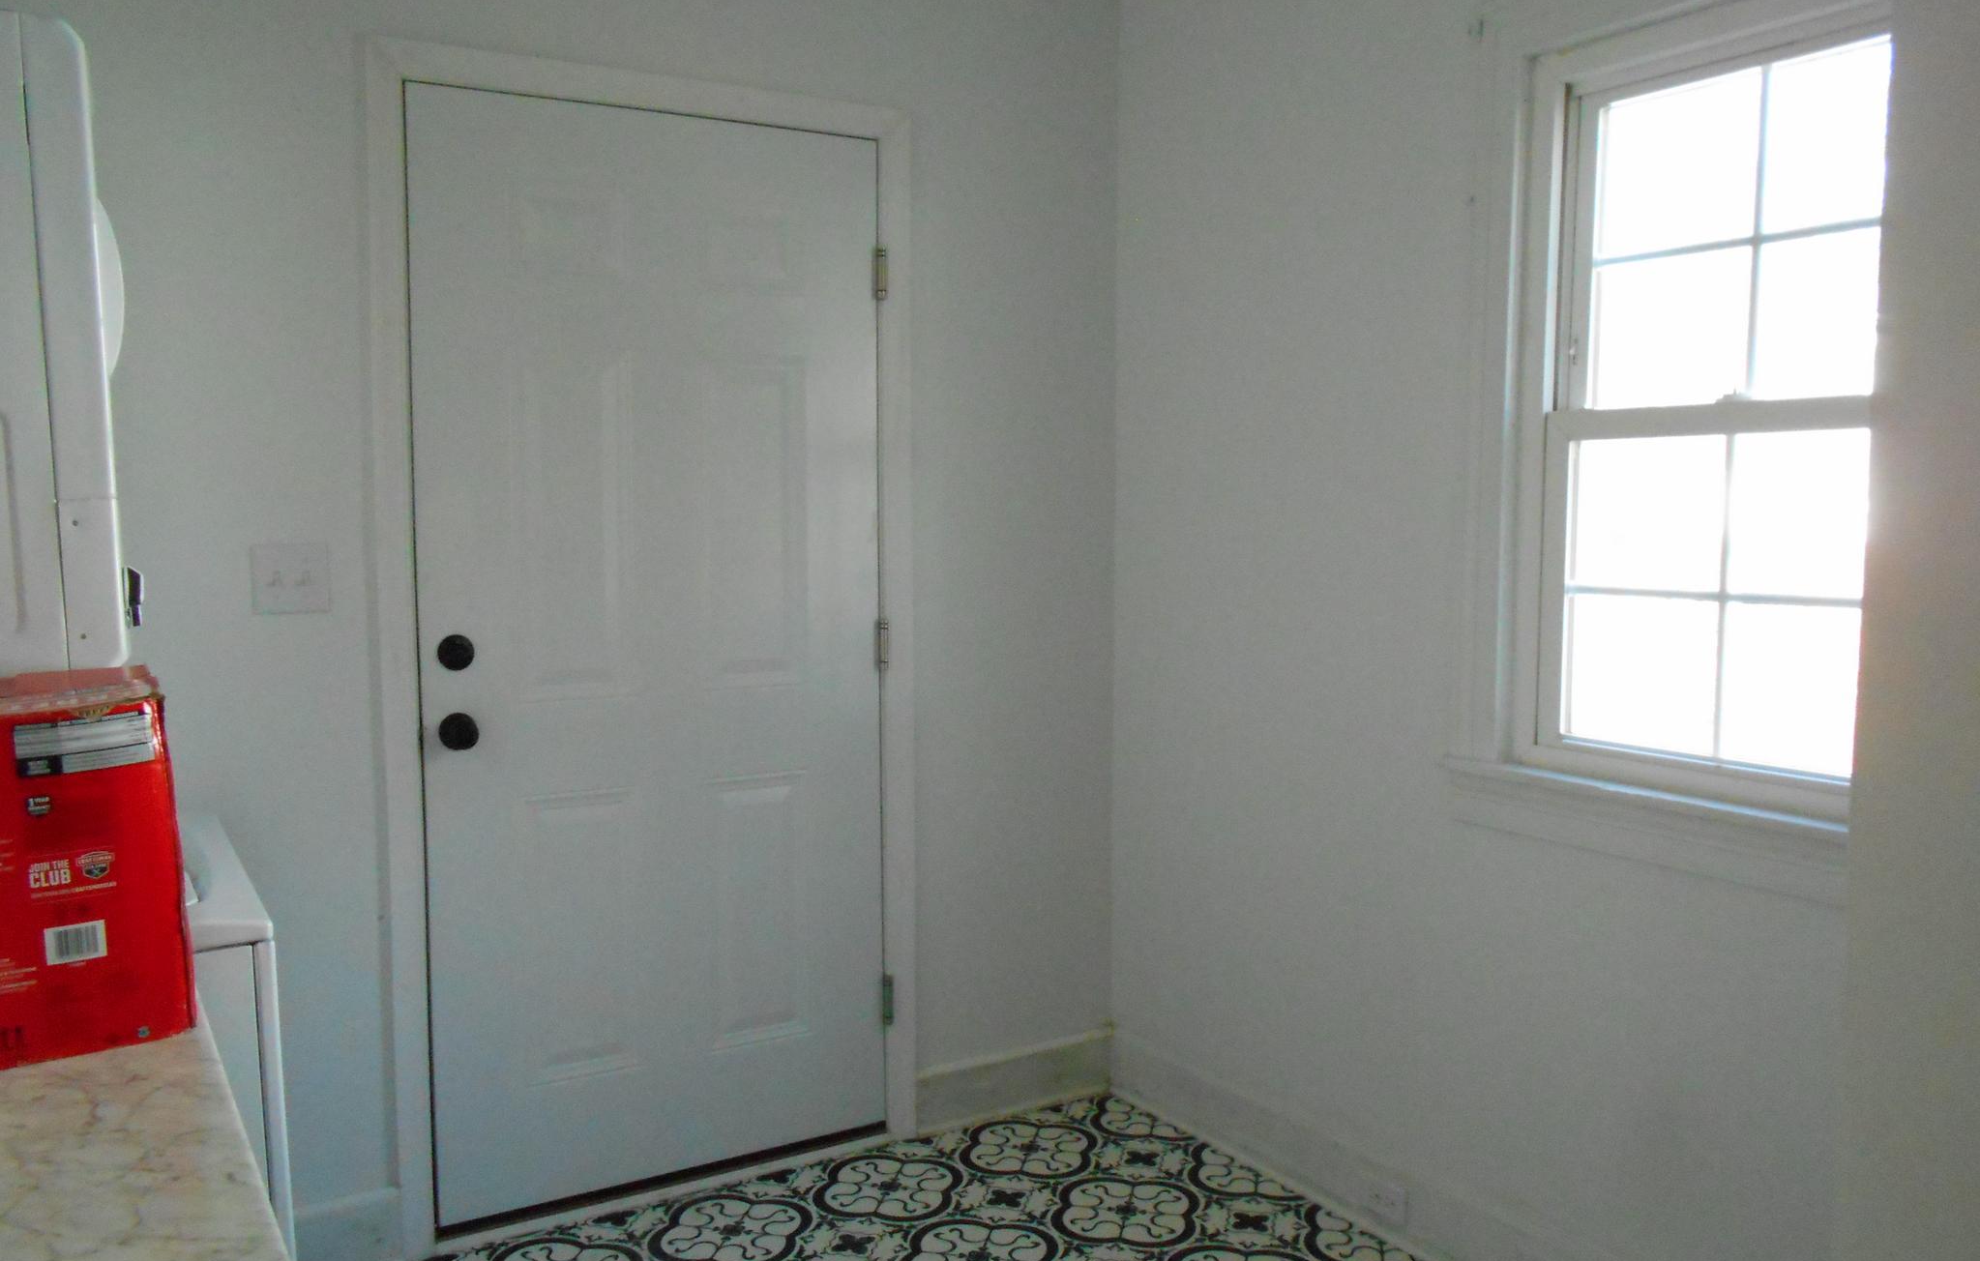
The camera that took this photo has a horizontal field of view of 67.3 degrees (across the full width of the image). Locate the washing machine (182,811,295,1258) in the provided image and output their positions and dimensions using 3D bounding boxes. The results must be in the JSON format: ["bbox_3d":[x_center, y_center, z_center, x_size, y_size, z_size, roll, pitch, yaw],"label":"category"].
[{"bbox_3d":[-1.275,0.765,1.825,0.670,0.890,0.685,-3,5,-32],"label":"washing machine"}]

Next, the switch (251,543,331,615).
[{"bbox_3d":[-1.173,-0.086,2.499,0.119,0.116,0.014,-3,5,-32],"label":"switch"}]

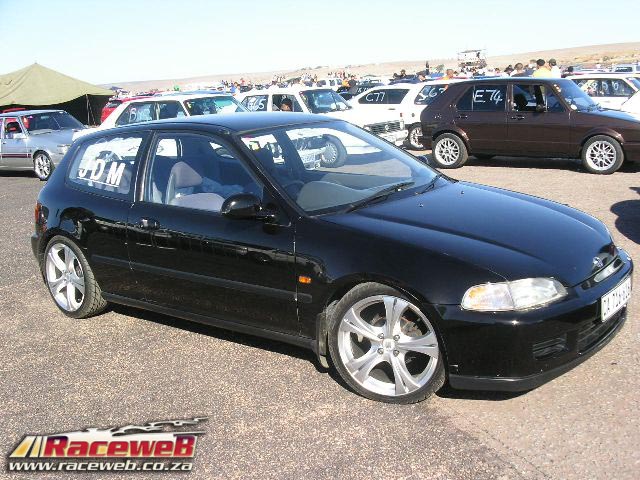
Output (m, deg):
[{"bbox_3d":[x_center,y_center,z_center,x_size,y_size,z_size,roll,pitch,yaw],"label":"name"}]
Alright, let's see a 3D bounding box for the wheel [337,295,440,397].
[{"bbox_3d":[0.333,0.467,3.239,0.475,0.475,0.170,2,13,23],"label":"wheel"}]

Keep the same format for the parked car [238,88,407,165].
[{"bbox_3d":[-0.264,-2.224,13.707,3.900,1.400,1.620,6,15,36],"label":"parked car"}]

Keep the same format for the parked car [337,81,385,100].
[{"bbox_3d":[2.250,-4.856,25.216,4.100,1.420,1.660,-2,12,6],"label":"parked car"}]

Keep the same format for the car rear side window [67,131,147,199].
[{"bbox_3d":[-1.350,-0.469,4.433,0.710,0.411,0.050,6,-9,38],"label":"car rear side window"}]

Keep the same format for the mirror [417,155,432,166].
[{"bbox_3d":[0.681,-0.520,4.765,0.125,0.125,0.230,6,16,38],"label":"mirror"}]

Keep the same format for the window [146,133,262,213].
[{"bbox_3d":[-0.630,-0.372,3.869,0.970,0.444,0.050,6,-9,38],"label":"window"}]

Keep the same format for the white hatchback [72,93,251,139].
[{"bbox_3d":[-2.295,-1.677,11.821,4.400,1.400,1.660,6,15,37],"label":"white hatchback"}]

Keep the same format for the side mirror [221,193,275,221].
[{"bbox_3d":[-0.360,-0.170,3.441,0.125,0.125,0.230,6,16,38],"label":"side mirror"}]

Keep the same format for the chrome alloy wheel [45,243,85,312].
[{"bbox_3d":[-1.659,0.231,4.766,0.460,0.460,0.180,6,16,38],"label":"chrome alloy wheel"}]

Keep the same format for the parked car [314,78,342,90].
[{"bbox_3d":[1.158,-11.584,54.172,4.300,1.650,1.700,6,15,38],"label":"parked car"}]

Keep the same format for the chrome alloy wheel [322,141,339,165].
[{"bbox_3d":[0.215,-1.581,12.655,0.410,0.410,0.170,4,14,32],"label":"chrome alloy wheel"}]

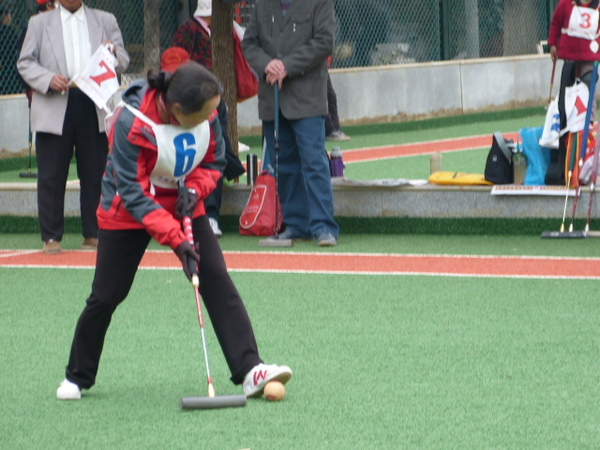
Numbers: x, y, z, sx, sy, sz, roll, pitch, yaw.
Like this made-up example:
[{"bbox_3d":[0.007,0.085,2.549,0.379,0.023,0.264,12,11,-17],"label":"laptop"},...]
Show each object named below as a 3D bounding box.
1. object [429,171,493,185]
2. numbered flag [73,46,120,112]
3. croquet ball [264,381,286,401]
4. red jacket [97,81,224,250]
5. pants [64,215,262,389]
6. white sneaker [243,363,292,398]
[{"bbox_3d":[0.976,-0.281,21.400,0.390,0.075,0.190,0,4,0],"label":"object"},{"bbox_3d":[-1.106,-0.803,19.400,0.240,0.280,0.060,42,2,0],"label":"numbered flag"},{"bbox_3d":[-0.086,0.578,12.360,0.075,0.075,0.075,0,4,0],"label":"croquet ball"},{"bbox_3d":[-0.483,-0.206,12.300,0.450,0.580,0.440,-2,4,-25],"label":"red jacket"},{"bbox_3d":[-0.476,0.246,12.380,0.680,0.650,0.330,-1,4,-11],"label":"pants"},{"bbox_3d":[-0.113,0.542,12.380,0.240,0.105,0.095,-29,-14,35],"label":"white sneaker"}]

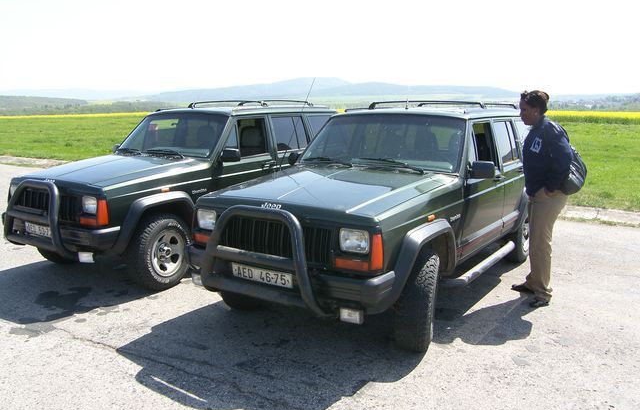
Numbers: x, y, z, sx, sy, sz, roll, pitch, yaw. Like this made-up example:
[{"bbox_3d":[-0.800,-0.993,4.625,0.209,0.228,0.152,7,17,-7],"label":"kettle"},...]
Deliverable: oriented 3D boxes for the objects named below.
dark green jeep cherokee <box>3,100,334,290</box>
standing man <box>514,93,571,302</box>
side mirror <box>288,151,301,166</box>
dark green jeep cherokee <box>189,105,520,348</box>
[{"bbox_3d":[-1.379,-0.353,6.193,1.850,1.710,4.280,6,12,32],"label":"dark green jeep cherokee"},{"bbox_3d":[1.887,-0.057,4.372,0.440,1.760,0.500,1,10,7],"label":"standing man"},{"bbox_3d":[-0.241,-0.443,4.930,0.090,0.140,0.170,-9,13,-43],"label":"side mirror"},{"bbox_3d":[0.794,-0.103,4.883,1.850,1.710,4.280,6,12,34],"label":"dark green jeep cherokee"}]

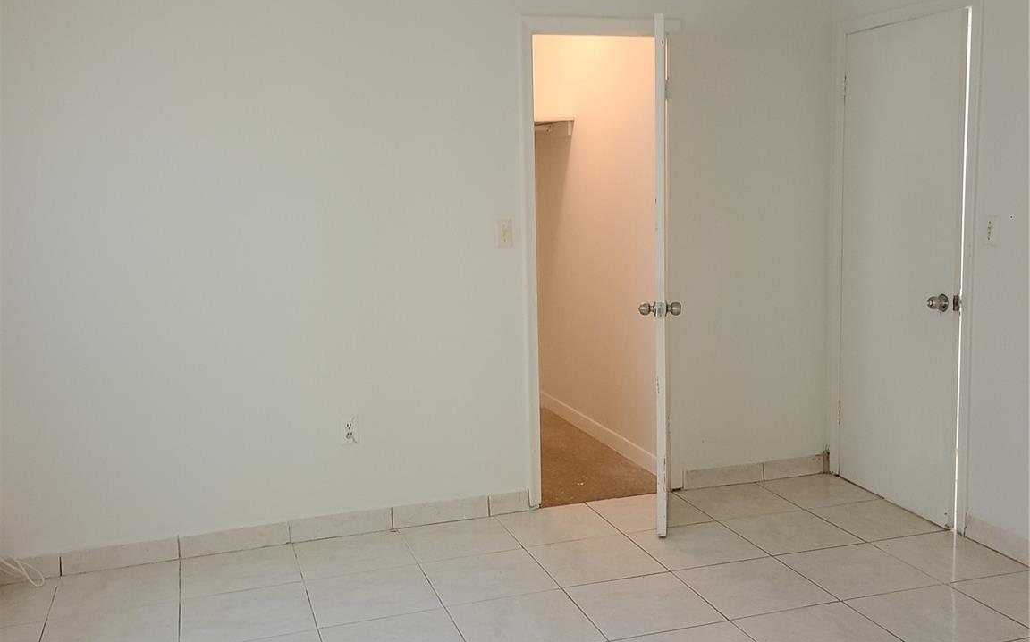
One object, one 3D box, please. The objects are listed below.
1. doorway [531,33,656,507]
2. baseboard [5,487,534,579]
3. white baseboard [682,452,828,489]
[{"bbox_3d":[0.371,-0.200,4.501,0.615,2.017,0.120,-4,9,-17],"label":"doorway"},{"bbox_3d":[-0.926,0.864,4.172,2.094,0.088,0.020,-5,9,-18],"label":"baseboard"},{"bbox_3d":[1.134,0.707,4.815,0.750,0.086,0.020,-4,9,-16],"label":"white baseboard"}]

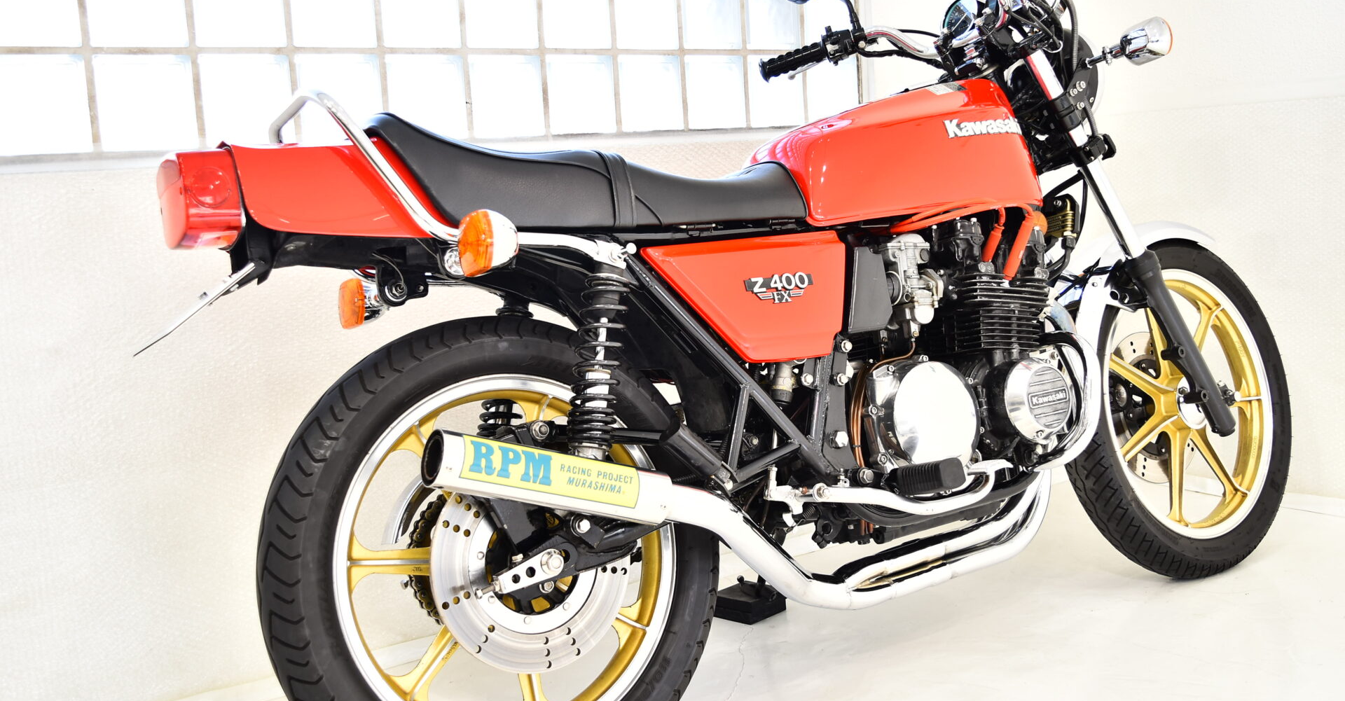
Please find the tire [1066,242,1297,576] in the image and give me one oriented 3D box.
[{"bbox_3d":[0.943,0.100,2.515,0.648,0.648,0.097,-8,-3,-35],"label":"tire"}]

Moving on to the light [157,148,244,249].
[{"bbox_3d":[-0.567,-0.170,1.611,0.075,0.107,0.165,-9,-2,-32],"label":"light"}]

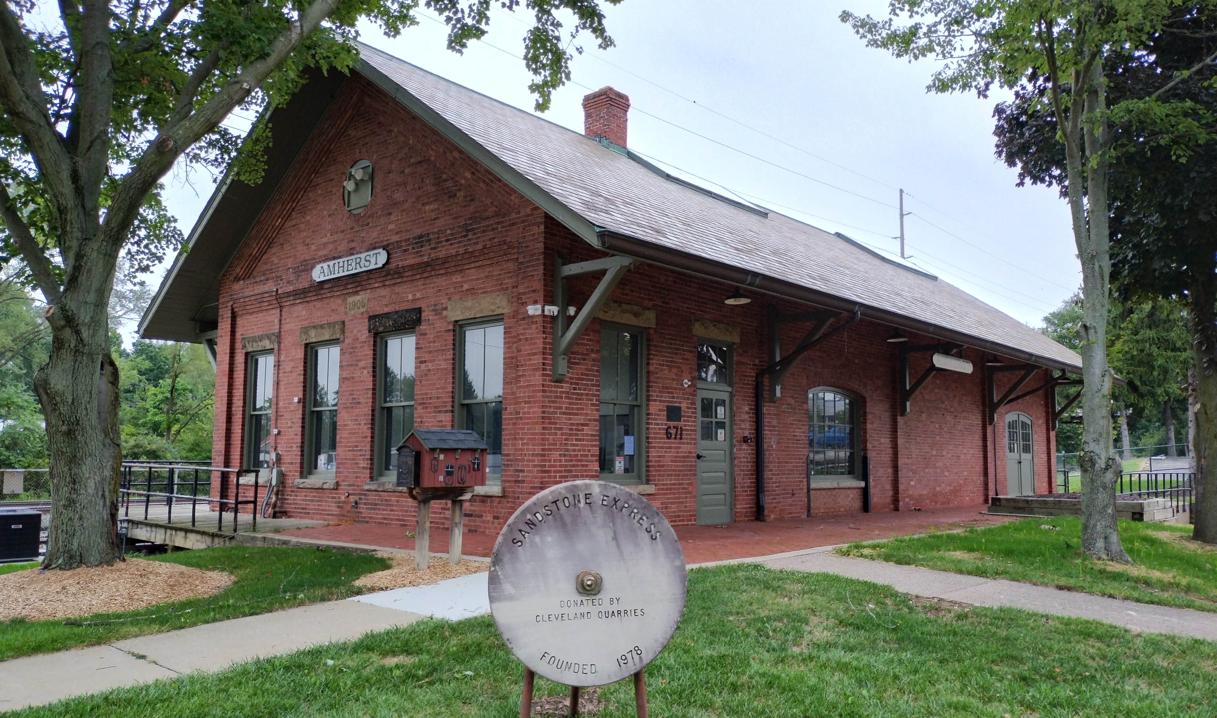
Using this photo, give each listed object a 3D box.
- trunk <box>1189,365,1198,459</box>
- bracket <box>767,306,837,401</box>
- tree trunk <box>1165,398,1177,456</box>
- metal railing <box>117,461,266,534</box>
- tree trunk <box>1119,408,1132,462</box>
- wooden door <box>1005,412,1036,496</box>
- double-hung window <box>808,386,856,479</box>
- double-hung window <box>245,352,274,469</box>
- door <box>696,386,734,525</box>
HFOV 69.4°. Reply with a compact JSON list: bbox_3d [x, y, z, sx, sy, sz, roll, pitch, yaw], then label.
[{"bbox_3d":[21.990,2.535,33.000,0.380,4.610,0.380,0,-6,0],"label":"trunk"},{"bbox_3d":[3.410,-0.132,15.132,1.380,1.720,0.150,-5,-8,41],"label":"bracket"},{"bbox_3d":[32.021,3.894,50.000,0.480,3.410,0.480,0,-6,0],"label":"tree trunk"},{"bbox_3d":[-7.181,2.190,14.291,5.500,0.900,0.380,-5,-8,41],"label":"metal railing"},{"bbox_3d":[29.414,4.192,50.000,0.430,3.250,0.430,0,-6,0],"label":"tree trunk"},{"bbox_3d":[12.117,2.785,25.930,0.100,2.460,2.550,-5,-8,41],"label":"wooden door"},{"bbox_3d":[4.491,1.472,17.388,0.150,1.780,2.350,-5,-8,41],"label":"double-hung window"},{"bbox_3d":[-6.458,1.007,16.371,1.060,2.300,0.150,-5,-8,41],"label":"double-hung window"},{"bbox_3d":[1.724,1.579,14.197,0.080,2.140,0.960,-5,-8,41],"label":"door"}]

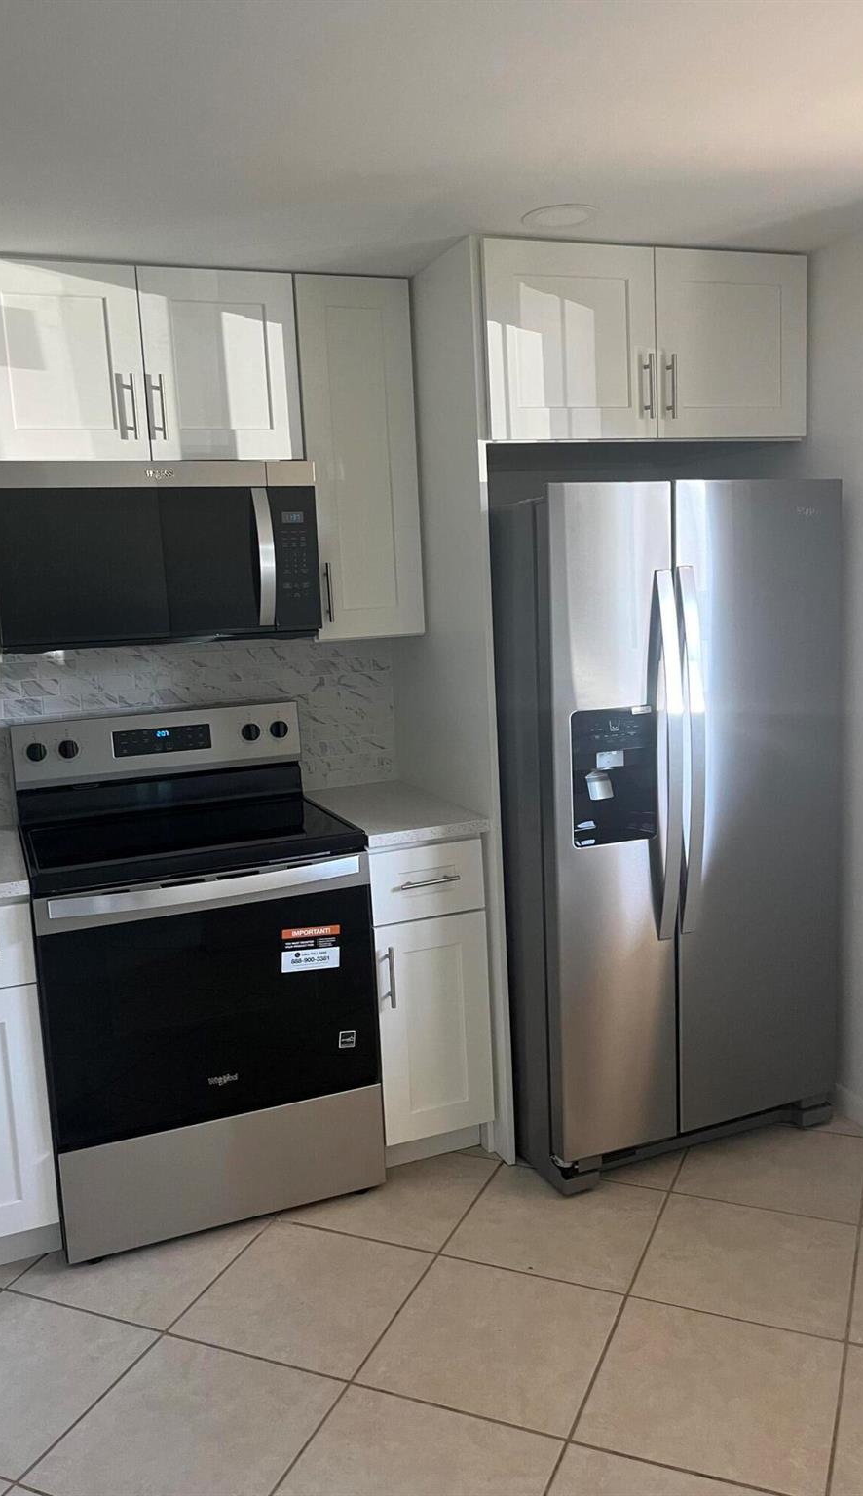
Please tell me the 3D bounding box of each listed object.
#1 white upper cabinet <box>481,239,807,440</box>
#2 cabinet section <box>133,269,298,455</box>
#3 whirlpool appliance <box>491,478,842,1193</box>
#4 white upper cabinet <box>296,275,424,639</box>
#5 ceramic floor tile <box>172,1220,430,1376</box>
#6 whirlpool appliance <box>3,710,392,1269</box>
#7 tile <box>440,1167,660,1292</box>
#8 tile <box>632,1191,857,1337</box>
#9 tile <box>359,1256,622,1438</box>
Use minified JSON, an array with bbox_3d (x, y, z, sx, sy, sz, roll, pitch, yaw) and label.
[{"bbox_3d":[0.429,-1.031,3.079,0.916,0.458,0.700,-6,9,-21],"label":"white upper cabinet"},{"bbox_3d":[-0.567,-0.950,2.890,0.382,0.450,0.330,-6,9,-21],"label":"cabinet section"},{"bbox_3d":[0.544,0.168,3.135,0.831,1.710,0.850,-6,9,-21],"label":"whirlpool appliance"},{"bbox_3d":[-0.233,-0.759,3.048,0.306,0.915,0.330,-6,9,-21],"label":"white upper cabinet"},{"bbox_3d":[-0.265,1.181,2.432,0.428,0.010,0.428,1,9,24],"label":"ceramic floor tile"},{"bbox_3d":[-0.598,0.528,2.854,0.757,1.186,0.695,-6,9,-21],"label":"whirlpool appliance"},{"bbox_3d":[0.303,1.122,2.649,0.428,0.010,0.428,1,9,24],"label":"tile"},{"bbox_3d":[0.699,1.130,2.476,0.428,0.010,0.428,1,9,24],"label":"tile"},{"bbox_3d":[0.131,1.188,2.259,0.428,0.010,0.428,1,9,24],"label":"tile"}]

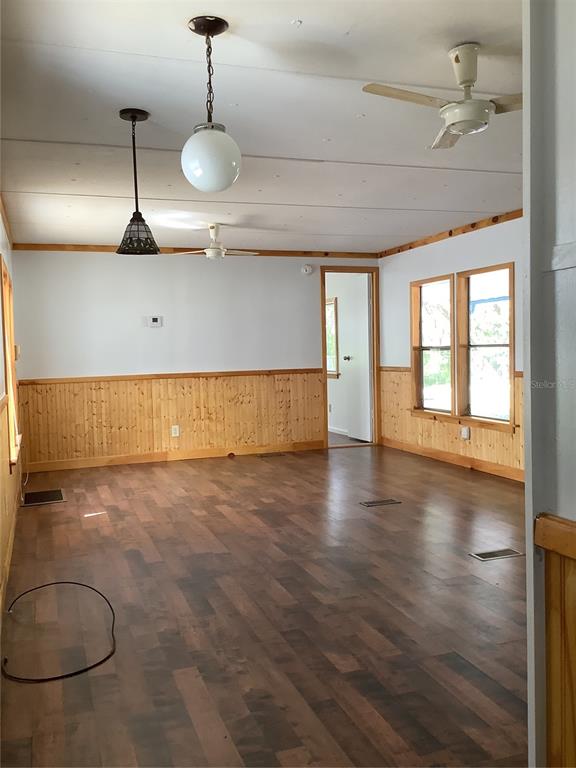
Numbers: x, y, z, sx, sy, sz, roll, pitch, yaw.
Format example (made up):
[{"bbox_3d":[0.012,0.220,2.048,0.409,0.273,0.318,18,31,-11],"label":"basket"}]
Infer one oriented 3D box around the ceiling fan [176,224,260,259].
[{"bbox_3d":[-0.632,-1.242,6.001,0.870,0.310,0.820,-2,3,-6],"label":"ceiling fan"}]

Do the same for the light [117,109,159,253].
[{"bbox_3d":[-0.697,-0.928,3.182,0.205,0.630,0.205,-3,3,-19],"label":"light"}]

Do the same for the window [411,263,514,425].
[{"bbox_3d":[1.683,-0.361,6.724,0.110,1.420,1.790,-3,3,-19],"label":"window"}]

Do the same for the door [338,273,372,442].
[{"bbox_3d":[0.873,-0.314,8.656,0.040,2.030,0.690,-3,3,-19],"label":"door"}]

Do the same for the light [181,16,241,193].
[{"bbox_3d":[-0.261,-0.934,2.343,0.200,0.550,0.200,-3,3,-19],"label":"light"}]

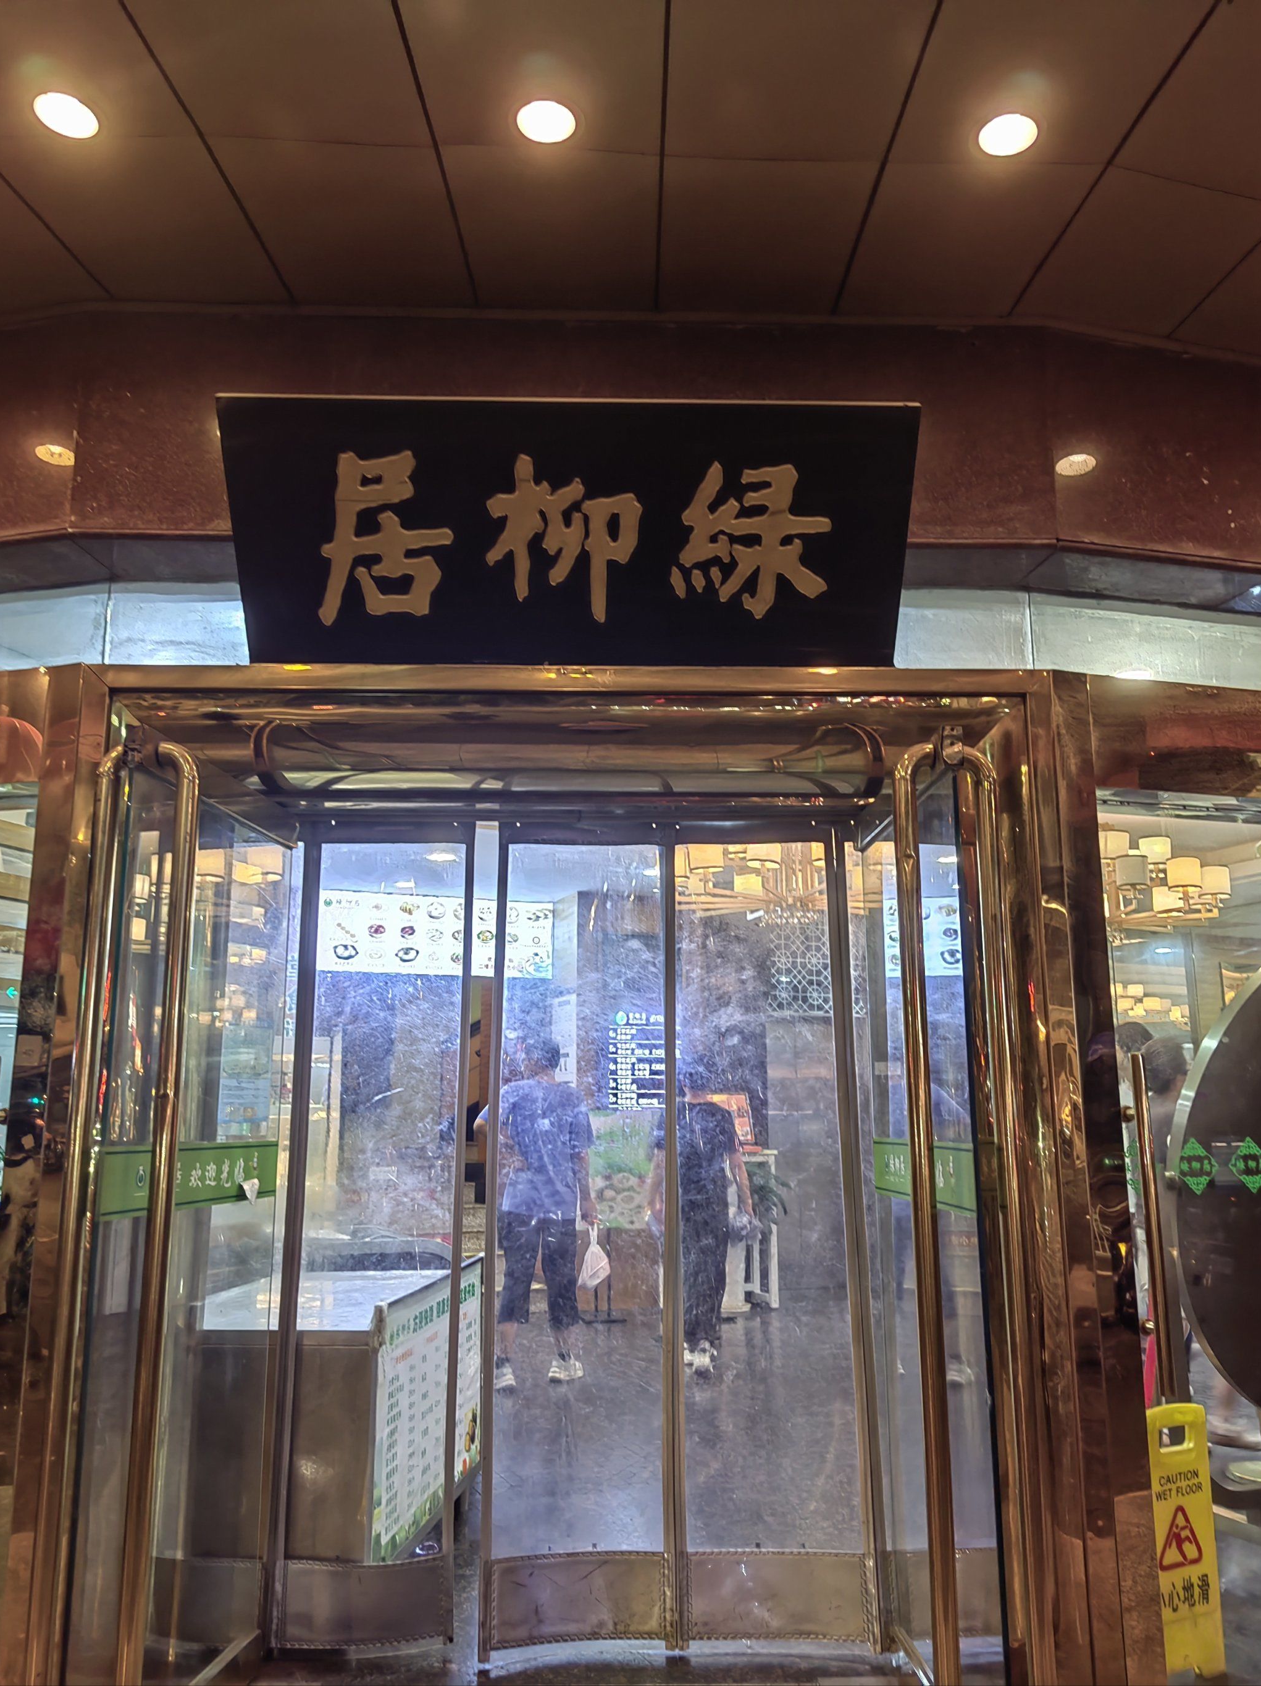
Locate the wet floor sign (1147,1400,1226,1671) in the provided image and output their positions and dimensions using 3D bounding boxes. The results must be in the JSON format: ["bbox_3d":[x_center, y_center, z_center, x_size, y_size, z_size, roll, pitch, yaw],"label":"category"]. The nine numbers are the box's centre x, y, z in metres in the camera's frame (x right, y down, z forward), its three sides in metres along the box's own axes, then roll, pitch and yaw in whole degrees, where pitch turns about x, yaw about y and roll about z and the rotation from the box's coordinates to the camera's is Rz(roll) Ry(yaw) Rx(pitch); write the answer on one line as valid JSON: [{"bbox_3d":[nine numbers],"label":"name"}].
[{"bbox_3d":[1.263,1.664,3.151,0.300,0.615,0.090,7,-14,-31],"label":"wet floor sign"}]

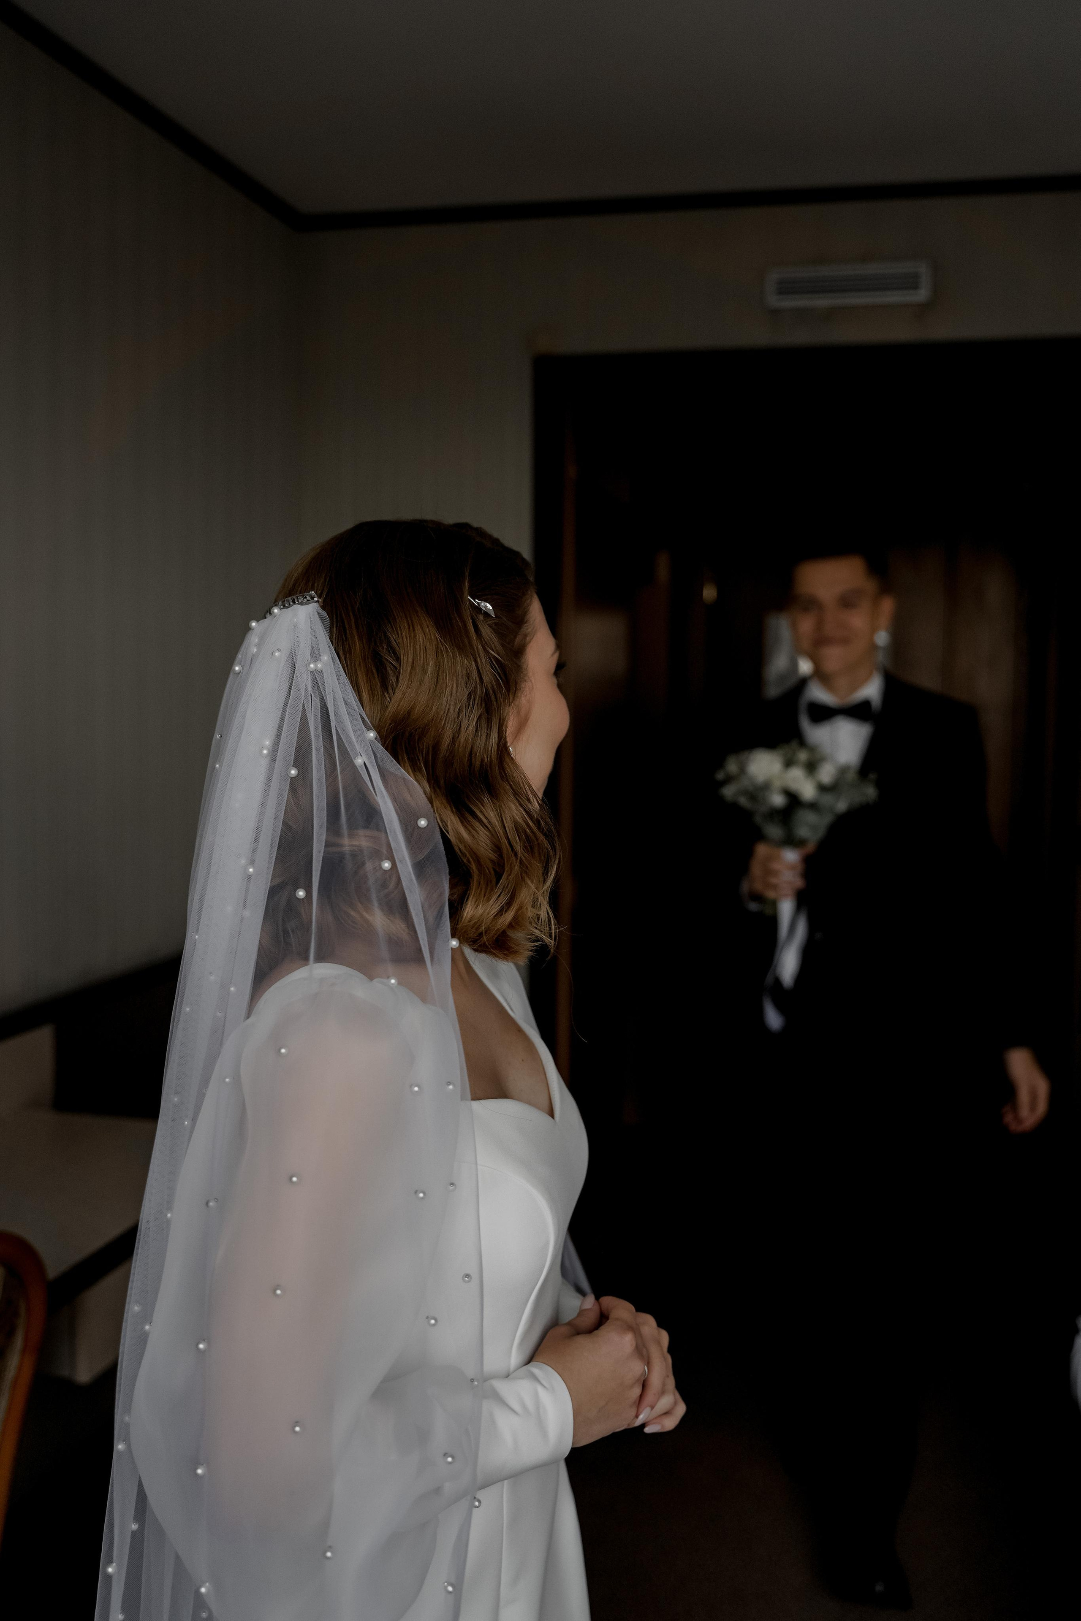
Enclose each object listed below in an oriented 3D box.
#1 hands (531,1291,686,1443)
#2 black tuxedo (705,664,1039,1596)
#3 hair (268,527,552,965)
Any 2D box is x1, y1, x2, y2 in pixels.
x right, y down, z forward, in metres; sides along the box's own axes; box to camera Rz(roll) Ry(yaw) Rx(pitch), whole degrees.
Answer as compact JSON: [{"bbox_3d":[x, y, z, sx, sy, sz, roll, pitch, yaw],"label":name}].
[{"bbox_3d":[0.057,0.452,1.235,0.122,0.117,0.115,1,4,-3],"label":"hands"},{"bbox_3d":[0.580,0.535,2.710,0.550,1.480,0.430,2,4,12],"label":"black tuxedo"},{"bbox_3d":[-0.103,-0.058,1.260,0.235,0.355,0.235,4,5,37],"label":"hair"}]

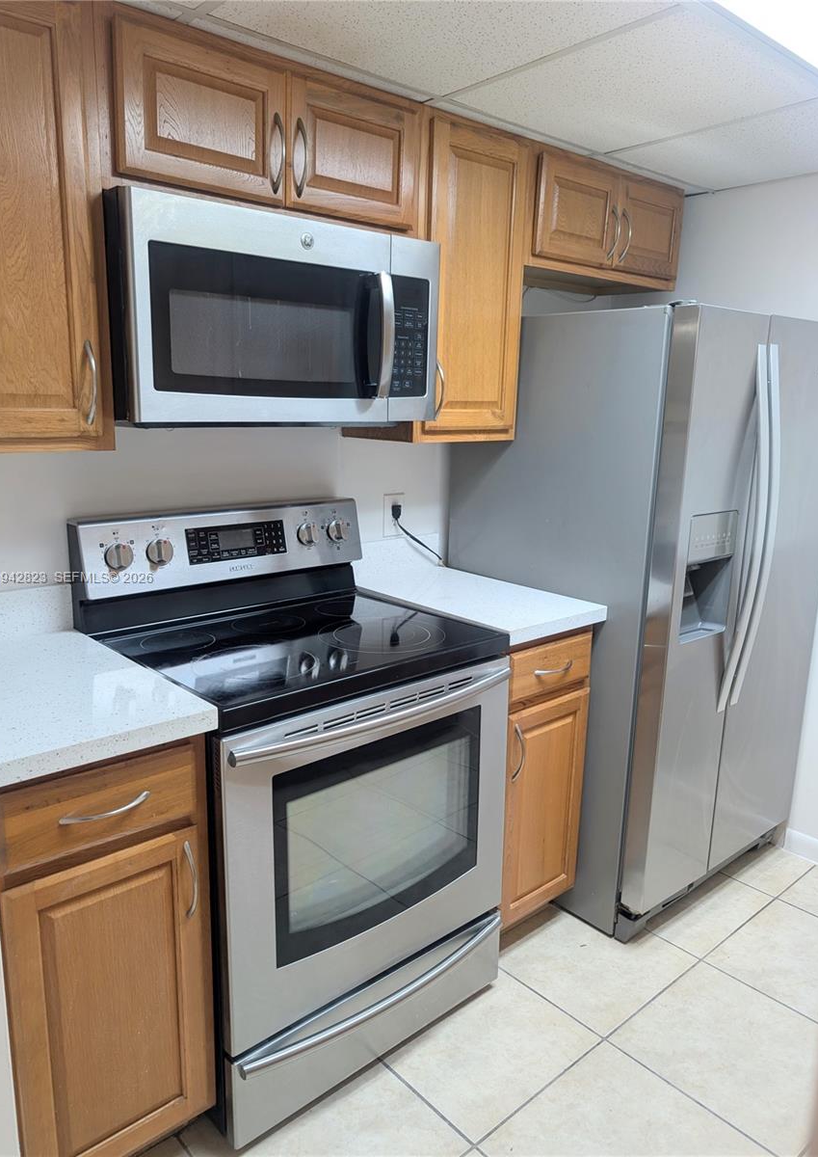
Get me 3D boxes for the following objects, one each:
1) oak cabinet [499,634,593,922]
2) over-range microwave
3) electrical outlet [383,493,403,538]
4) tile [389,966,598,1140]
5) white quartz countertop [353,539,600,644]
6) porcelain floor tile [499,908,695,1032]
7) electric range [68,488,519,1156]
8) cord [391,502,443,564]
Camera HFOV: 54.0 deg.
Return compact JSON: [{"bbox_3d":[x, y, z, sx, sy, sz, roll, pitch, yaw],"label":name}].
[{"bbox_3d":[0.132,0.516,2.372,0.380,0.912,0.637,-10,17,-40],"label":"oak cabinet"},{"bbox_3d":[-0.331,-0.573,1.841,0.754,0.418,0.410,-10,17,-40],"label":"over-range microwave"},{"bbox_3d":[-0.043,-0.192,2.467,0.080,0.122,0.012,-10,17,-40],"label":"electrical outlet"},{"bbox_3d":[0.154,1.091,1.926,0.440,0.010,0.440,-10,17,-40],"label":"tile"},{"bbox_3d":[0.165,0.005,2.255,0.405,0.138,0.667,-10,17,-40],"label":"white quartz countertop"},{"bbox_3d":[0.484,1.034,2.209,0.440,0.010,0.440,-10,17,-40],"label":"porcelain floor tile"},{"bbox_3d":[-0.264,0.462,1.935,0.760,1.193,0.712,-10,17,-40],"label":"electric range"},{"bbox_3d":[0.029,-0.138,2.510,0.222,0.214,0.060,-10,17,-40],"label":"cord"}]

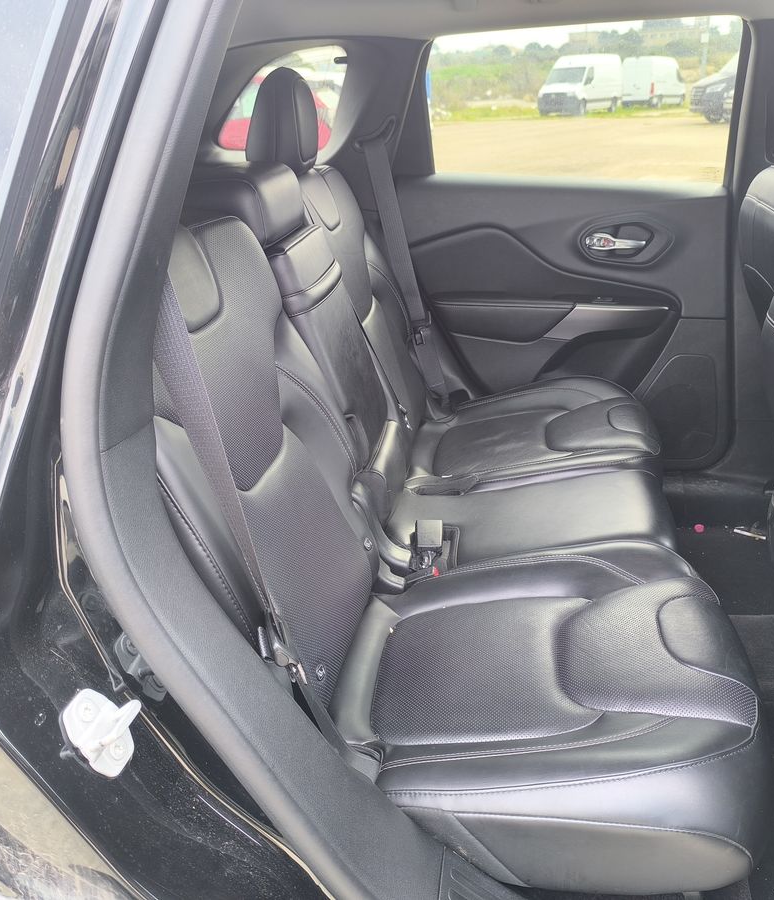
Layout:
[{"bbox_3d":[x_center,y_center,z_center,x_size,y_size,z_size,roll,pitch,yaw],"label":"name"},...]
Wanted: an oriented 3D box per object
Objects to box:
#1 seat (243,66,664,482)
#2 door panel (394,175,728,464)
[{"bbox_3d":[0.150,-0.307,1.613,0.847,0.836,0.525,5,25,10],"label":"seat"},{"bbox_3d":[0.415,-0.293,1.928,0.816,0.689,0.122,5,25,10],"label":"door panel"}]

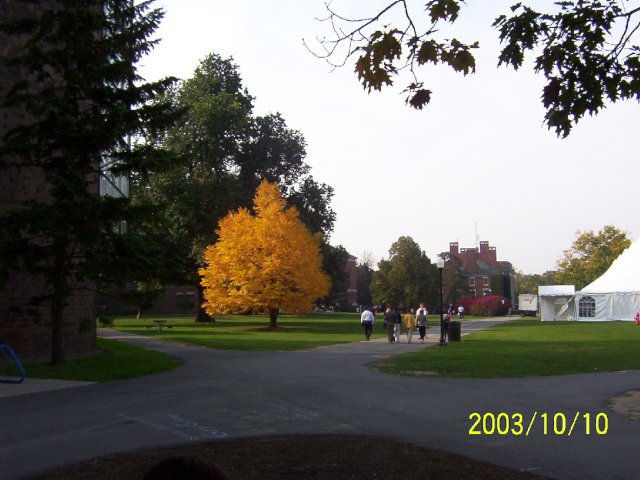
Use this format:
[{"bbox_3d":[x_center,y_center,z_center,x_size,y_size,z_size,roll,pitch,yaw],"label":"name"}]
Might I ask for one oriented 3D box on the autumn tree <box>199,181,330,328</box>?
[{"bbox_3d":[-4.071,1.075,49.633,9.740,11.020,9.500,0,-6,0],"label":"autumn tree"}]

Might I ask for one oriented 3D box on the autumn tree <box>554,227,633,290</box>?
[{"bbox_3d":[43.095,4.846,105.030,12.620,14.370,12.000,0,-6,0],"label":"autumn tree"}]

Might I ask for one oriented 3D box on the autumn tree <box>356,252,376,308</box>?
[{"bbox_3d":[9.838,9.030,139.788,5.500,12.850,5.500,0,-6,0],"label":"autumn tree"}]

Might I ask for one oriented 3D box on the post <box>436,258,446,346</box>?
[{"bbox_3d":[5.414,2.719,29.676,0.400,3.840,0.400,0,-6,0],"label":"post"}]

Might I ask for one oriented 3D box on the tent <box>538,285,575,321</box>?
[{"bbox_3d":[24.602,6.677,69.179,3.700,3.700,3.600,0,-6,3],"label":"tent"}]

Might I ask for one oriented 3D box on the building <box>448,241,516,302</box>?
[{"bbox_3d":[37.174,8.463,152.906,16.000,16.540,15.000,-1,-6,6],"label":"building"}]

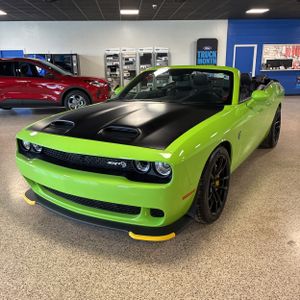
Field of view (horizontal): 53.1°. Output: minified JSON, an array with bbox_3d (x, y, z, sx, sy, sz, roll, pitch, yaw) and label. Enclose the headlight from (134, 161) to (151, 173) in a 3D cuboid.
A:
[{"bbox_3d":[-0.048,0.115,2.200,0.128,0.110,0.080,7,17,26],"label":"headlight"}]

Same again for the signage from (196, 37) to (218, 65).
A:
[{"bbox_3d":[2.531,-4.261,13.485,0.940,1.400,0.100,-1,15,0],"label":"signage"}]

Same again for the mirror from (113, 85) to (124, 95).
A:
[{"bbox_3d":[-0.458,-0.865,4.359,0.210,0.130,0.140,8,18,30],"label":"mirror"}]

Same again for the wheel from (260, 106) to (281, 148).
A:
[{"bbox_3d":[2.048,-0.399,5.184,0.280,0.720,0.720,8,18,30],"label":"wheel"}]

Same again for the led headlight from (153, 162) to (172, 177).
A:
[{"bbox_3d":[0.102,0.127,2.121,0.135,0.115,0.080,6,17,22],"label":"led headlight"}]

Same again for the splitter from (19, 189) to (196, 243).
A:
[{"bbox_3d":[-0.503,0.529,2.660,1.740,0.090,0.460,8,18,30],"label":"splitter"}]

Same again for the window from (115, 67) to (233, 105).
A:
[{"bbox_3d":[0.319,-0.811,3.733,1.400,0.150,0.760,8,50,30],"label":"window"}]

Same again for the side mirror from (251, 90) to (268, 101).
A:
[{"bbox_3d":[1.232,-0.615,3.377,0.210,0.130,0.140,8,18,30],"label":"side mirror"}]

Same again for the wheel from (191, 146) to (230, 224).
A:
[{"bbox_3d":[0.516,0.283,2.755,0.280,0.720,0.720,7,17,27],"label":"wheel"}]

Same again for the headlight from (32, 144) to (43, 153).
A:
[{"bbox_3d":[-1.021,-0.025,2.766,0.128,0.110,0.080,10,19,34],"label":"headlight"}]

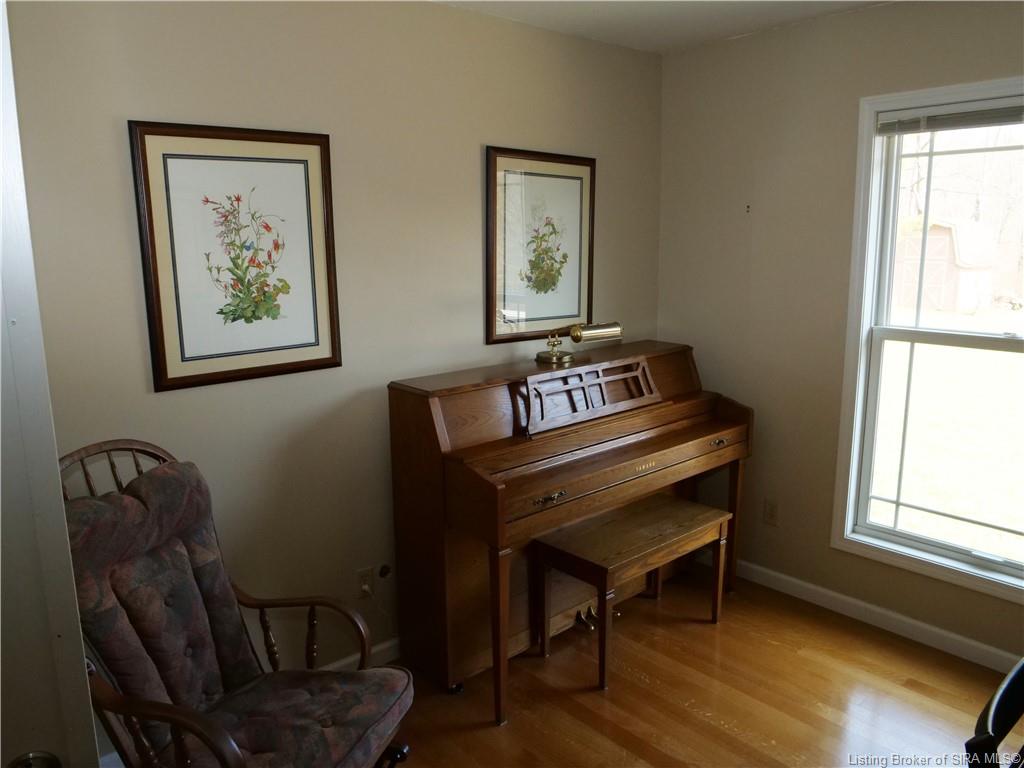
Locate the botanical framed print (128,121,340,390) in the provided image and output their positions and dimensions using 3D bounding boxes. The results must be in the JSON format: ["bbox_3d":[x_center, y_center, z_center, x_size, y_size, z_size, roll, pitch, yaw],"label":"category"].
[{"bbox_3d":[-0.813,-0.386,2.177,0.592,0.748,0.025,-10,15,-40],"label":"botanical framed print"}]

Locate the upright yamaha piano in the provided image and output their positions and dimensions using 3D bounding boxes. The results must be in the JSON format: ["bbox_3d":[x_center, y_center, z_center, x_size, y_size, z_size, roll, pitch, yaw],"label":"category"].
[{"bbox_3d":[0.317,0.475,2.938,1.483,1.104,0.604,-10,15,-40],"label":"upright yamaha piano"}]

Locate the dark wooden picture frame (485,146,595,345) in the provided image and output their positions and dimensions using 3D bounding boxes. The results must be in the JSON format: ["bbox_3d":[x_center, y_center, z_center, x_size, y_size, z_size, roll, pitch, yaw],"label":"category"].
[{"bbox_3d":[0.132,-0.574,2.993,0.614,0.762,0.025,-10,15,-40],"label":"dark wooden picture frame"}]

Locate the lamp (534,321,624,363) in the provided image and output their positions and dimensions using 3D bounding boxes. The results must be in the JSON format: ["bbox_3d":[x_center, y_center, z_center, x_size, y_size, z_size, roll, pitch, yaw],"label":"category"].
[{"bbox_3d":[0.250,-0.167,2.904,0.288,0.171,0.313,-10,15,-40],"label":"lamp"}]

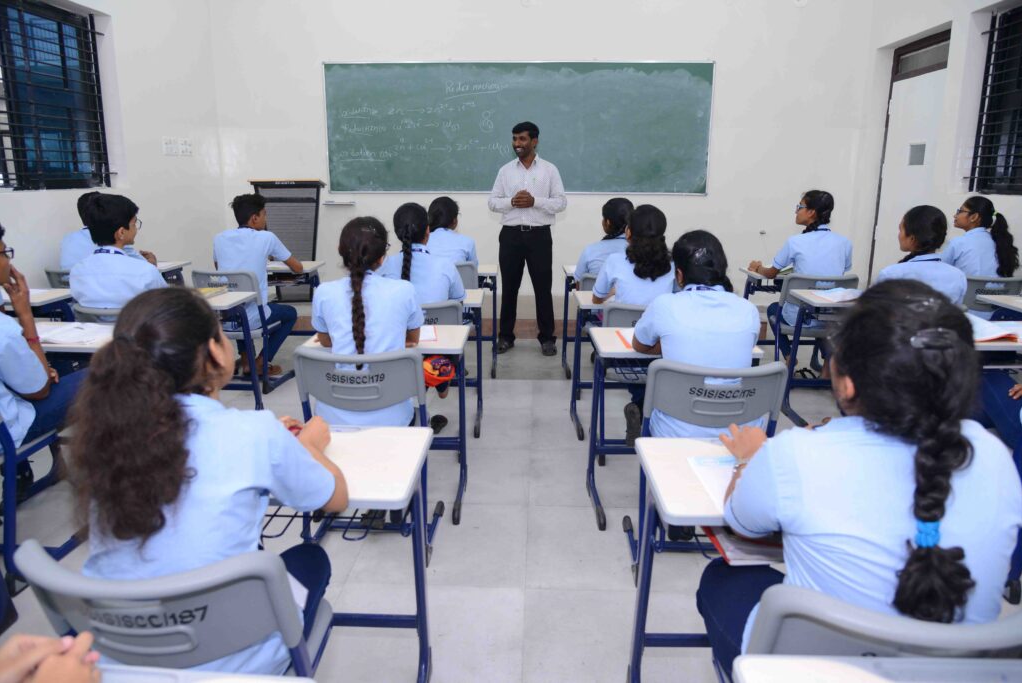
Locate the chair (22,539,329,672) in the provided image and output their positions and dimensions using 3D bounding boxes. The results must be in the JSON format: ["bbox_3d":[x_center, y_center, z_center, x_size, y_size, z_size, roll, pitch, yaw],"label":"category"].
[{"bbox_3d":[-0.535,0.636,1.258,0.450,0.770,0.500,1,13,2],"label":"chair"}]

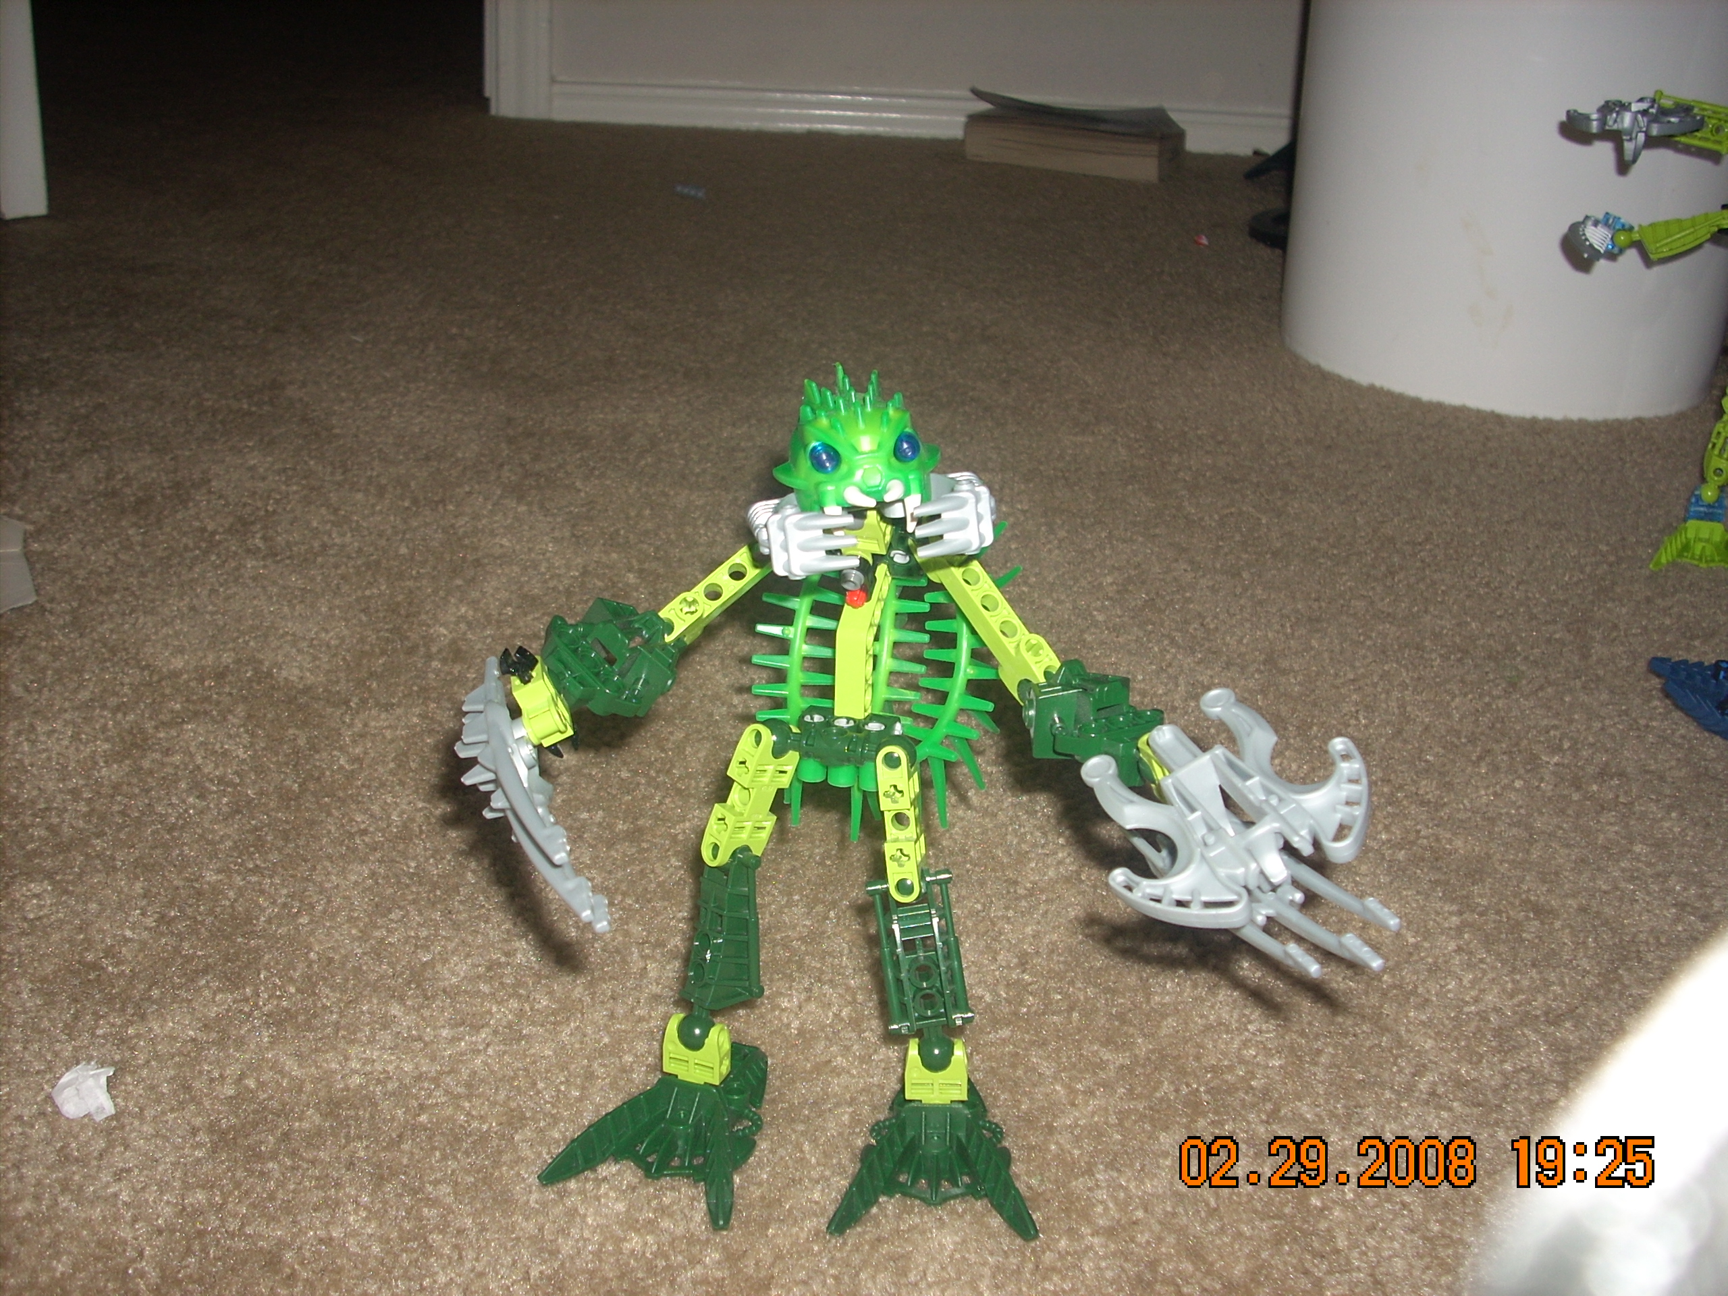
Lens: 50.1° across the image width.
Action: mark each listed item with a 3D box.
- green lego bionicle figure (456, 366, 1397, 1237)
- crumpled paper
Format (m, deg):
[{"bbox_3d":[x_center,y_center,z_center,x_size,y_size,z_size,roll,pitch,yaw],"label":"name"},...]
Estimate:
[{"bbox_3d":[0.018,0.031,0.446,0.211,0.193,0.116,6,22,6],"label":"green lego bionicle figure"},{"bbox_3d":[-0.196,0.111,0.464,0.016,0.009,0.013,-7,24,-24],"label":"crumpled paper"}]

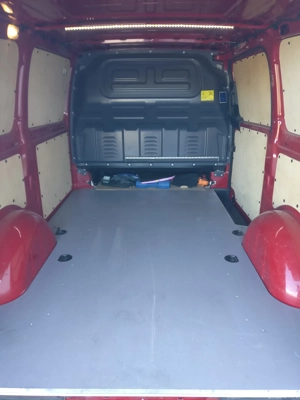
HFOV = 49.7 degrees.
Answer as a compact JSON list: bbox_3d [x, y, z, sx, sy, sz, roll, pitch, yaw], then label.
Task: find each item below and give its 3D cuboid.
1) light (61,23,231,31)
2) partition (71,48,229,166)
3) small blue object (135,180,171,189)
[{"bbox_3d":[-0.004,-1.038,1.938,1.010,0.030,0.018,0,18,1],"label":"light"},{"bbox_3d":[0.000,-0.847,3.164,1.560,1.120,0.180,0,18,1],"label":"partition"},{"bbox_3d":[0.039,-0.169,3.533,0.370,0.078,0.095,0,18,1],"label":"small blue object"}]

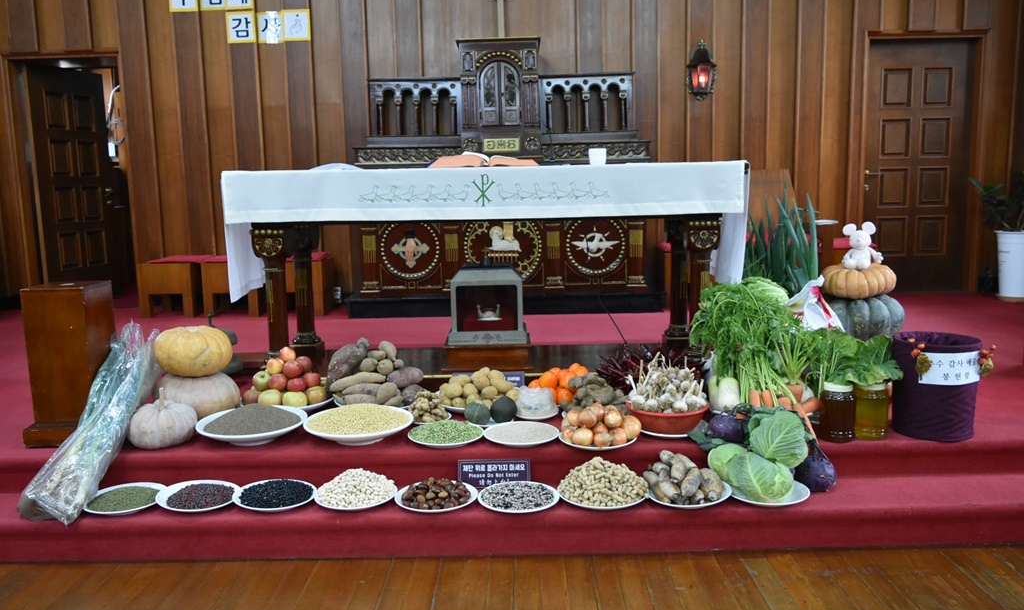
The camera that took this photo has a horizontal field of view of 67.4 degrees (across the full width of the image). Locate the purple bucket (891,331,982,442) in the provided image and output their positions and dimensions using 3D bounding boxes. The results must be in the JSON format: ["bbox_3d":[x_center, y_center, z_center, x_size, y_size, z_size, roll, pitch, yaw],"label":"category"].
[{"bbox_3d":[1.515,0.288,2.758,0.282,0.330,0.285,1,8,13],"label":"purple bucket"}]

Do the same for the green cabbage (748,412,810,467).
[{"bbox_3d":[0.883,0.446,2.547,0.180,0.165,0.160,-1,8,1],"label":"green cabbage"}]

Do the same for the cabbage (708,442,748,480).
[{"bbox_3d":[0.695,0.512,2.420,0.165,0.145,0.165,-1,8,0],"label":"cabbage"}]

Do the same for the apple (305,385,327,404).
[{"bbox_3d":[-0.795,0.362,3.110,0.085,0.078,0.085,-1,8,0],"label":"apple"}]

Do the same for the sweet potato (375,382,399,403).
[{"bbox_3d":[-0.490,0.346,3.025,0.078,0.080,0.120,2,8,25],"label":"sweet potato"}]

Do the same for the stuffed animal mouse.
[{"bbox_3d":[1.786,-0.304,3.927,0.215,0.235,0.170,4,9,30],"label":"stuffed animal mouse"}]

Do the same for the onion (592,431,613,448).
[{"bbox_3d":[0.313,0.462,2.648,0.065,0.060,0.063,-1,8,1],"label":"onion"}]

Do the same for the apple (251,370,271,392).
[{"bbox_3d":[-1.059,0.315,3.228,0.076,0.076,0.076,-1,8,1],"label":"apple"}]

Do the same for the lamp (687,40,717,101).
[{"bbox_3d":[1.481,-1.840,6.005,0.230,0.460,0.240,-1,8,1],"label":"lamp"}]

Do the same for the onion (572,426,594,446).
[{"bbox_3d":[0.248,0.457,2.669,0.068,0.064,0.067,-1,8,1],"label":"onion"}]

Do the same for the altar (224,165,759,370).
[{"bbox_3d":[-0.112,-0.150,3.655,2.199,0.973,0.713,-1,8,1],"label":"altar"}]

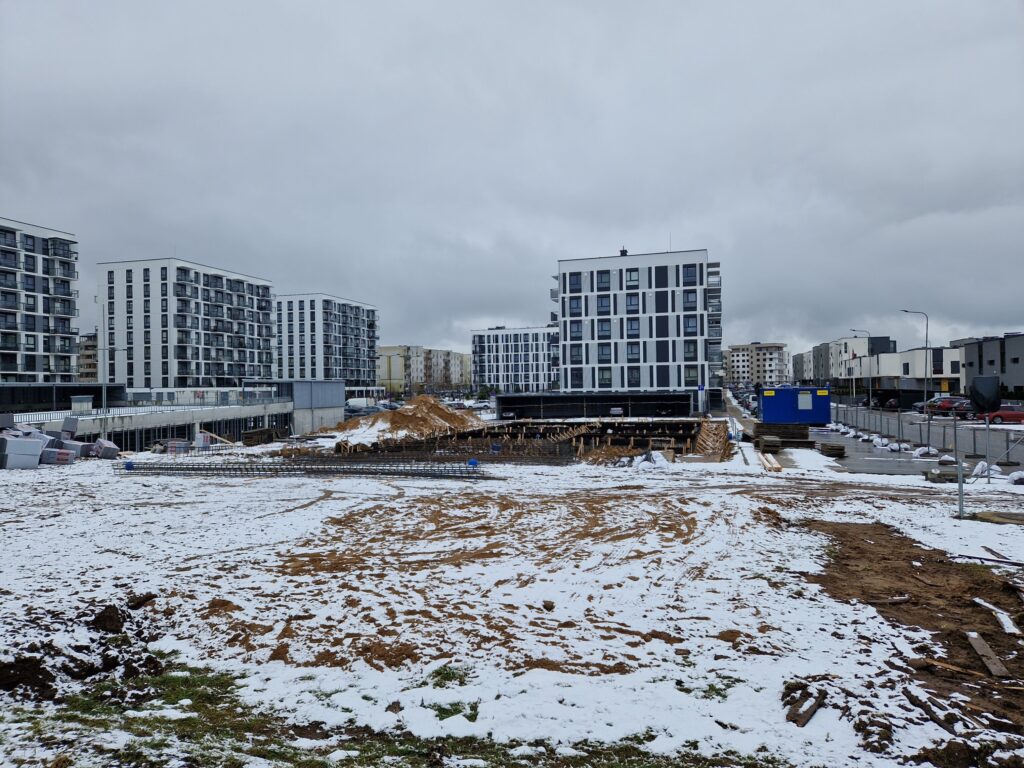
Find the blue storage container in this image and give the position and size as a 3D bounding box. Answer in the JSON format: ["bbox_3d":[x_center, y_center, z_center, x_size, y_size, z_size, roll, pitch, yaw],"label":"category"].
[{"bbox_3d":[21.637,1.656,52.244,4.800,2.640,2.400,-1,-1,17],"label":"blue storage container"}]

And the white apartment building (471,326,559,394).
[{"bbox_3d":[4.309,-6.698,214.319,29.000,19.800,19.000,-1,-1,17],"label":"white apartment building"}]

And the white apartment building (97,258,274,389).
[{"bbox_3d":[-68.142,-10.578,146.987,19.400,26.400,30.800,-1,-1,17],"label":"white apartment building"}]

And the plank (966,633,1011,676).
[{"bbox_3d":[3.409,1.922,4.896,0.105,0.030,0.880,-1,0,23],"label":"plank"}]

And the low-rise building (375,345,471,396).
[{"bbox_3d":[-33.038,-3.930,260.442,11.800,16.400,64.000,-1,0,15],"label":"low-rise building"}]

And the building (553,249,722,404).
[{"bbox_3d":[18.993,-6.232,97.022,20.400,18.800,29.000,-1,-1,17],"label":"building"}]

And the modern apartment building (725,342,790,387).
[{"bbox_3d":[129.723,-10.301,359.052,34.000,22.600,16.000,-1,0,21],"label":"modern apartment building"}]

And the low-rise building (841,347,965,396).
[{"bbox_3d":[56.483,-0.967,97.306,8.500,6.400,35.000,-1,-1,15],"label":"low-rise building"}]

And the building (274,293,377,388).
[{"bbox_3d":[-54.663,-9.448,197.455,19.000,28.500,31.000,-1,0,16],"label":"building"}]

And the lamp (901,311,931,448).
[{"bbox_3d":[34.388,-1.557,58.296,2.200,9.300,0.250,-1,0,16],"label":"lamp"}]

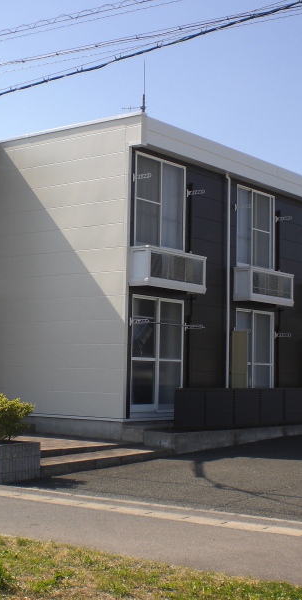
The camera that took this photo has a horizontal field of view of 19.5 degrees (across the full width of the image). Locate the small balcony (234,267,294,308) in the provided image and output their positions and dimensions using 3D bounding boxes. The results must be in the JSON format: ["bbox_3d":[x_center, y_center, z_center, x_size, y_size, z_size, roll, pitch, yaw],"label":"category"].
[{"bbox_3d":[2.587,-0.272,19.902,0.437,0.741,1.895,-2,-6,38],"label":"small balcony"}]

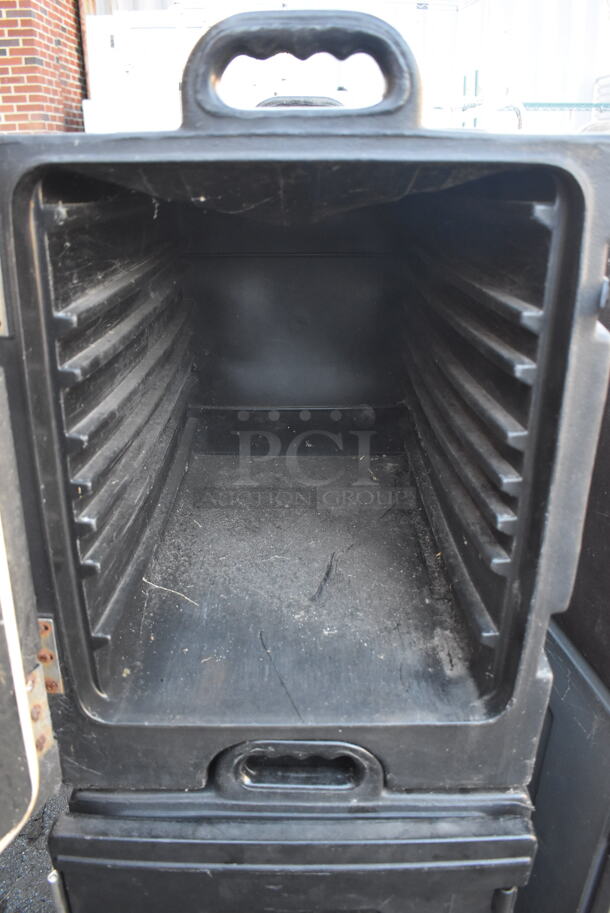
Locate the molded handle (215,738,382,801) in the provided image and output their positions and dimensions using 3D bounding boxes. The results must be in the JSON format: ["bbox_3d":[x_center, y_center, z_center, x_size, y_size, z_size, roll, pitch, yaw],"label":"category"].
[{"bbox_3d":[-0.005,0.260,0.606,0.146,0.067,0.048,0,21,0],"label":"molded handle"}]

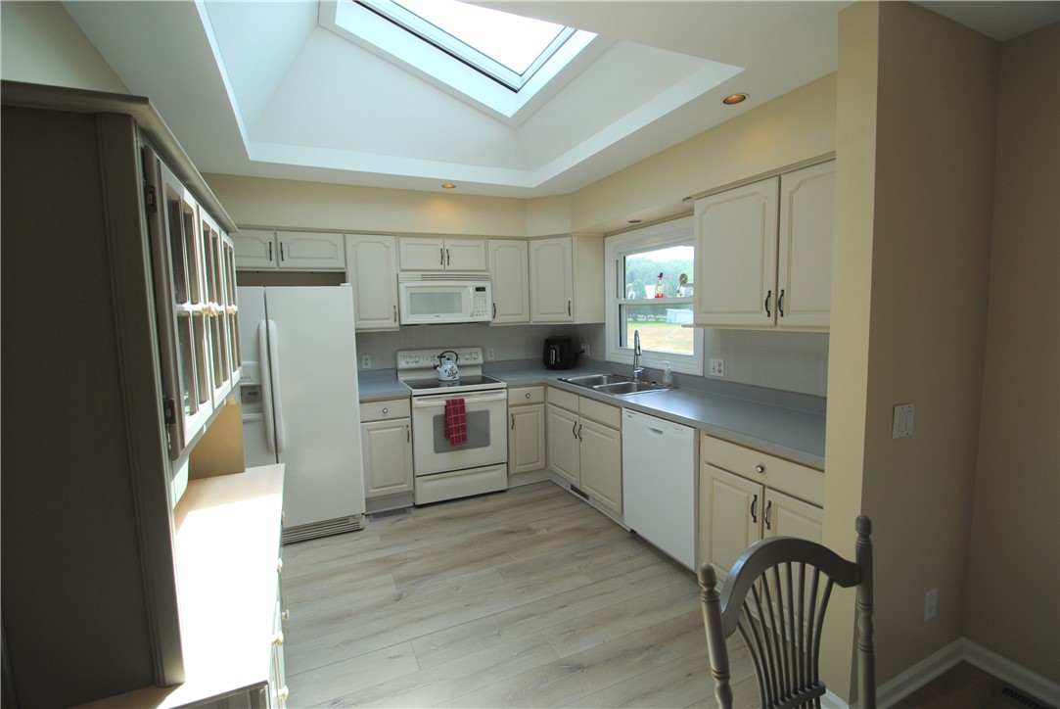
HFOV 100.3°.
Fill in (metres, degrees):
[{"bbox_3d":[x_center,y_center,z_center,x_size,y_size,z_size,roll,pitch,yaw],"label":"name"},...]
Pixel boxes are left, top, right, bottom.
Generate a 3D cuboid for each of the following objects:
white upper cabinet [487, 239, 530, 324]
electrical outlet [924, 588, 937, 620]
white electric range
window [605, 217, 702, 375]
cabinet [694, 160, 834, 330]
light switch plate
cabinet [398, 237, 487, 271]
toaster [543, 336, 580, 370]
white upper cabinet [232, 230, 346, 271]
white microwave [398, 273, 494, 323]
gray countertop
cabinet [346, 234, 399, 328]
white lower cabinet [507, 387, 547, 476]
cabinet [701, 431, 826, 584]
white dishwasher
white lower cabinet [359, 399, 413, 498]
[{"bbox_3d":[-0.247,-0.638,4.069,0.387,0.757,0.335,-4,6,-24],"label":"white upper cabinet"},{"bbox_3d":[1.551,0.965,1.704,0.075,0.117,0.010,-4,6,-24],"label":"electrical outlet"},{"bbox_3d":[-0.655,0.563,3.756,0.759,1.175,0.675,-3,5,-23],"label":"white electric range"},{"bbox_3d":[0.942,-0.445,3.496,0.090,1.100,1.170,-4,6,-24],"label":"window"},{"bbox_3d":[1.313,-0.501,2.191,0.295,0.748,1.057,-3,5,-23],"label":"cabinet"},{"bbox_3d":[1.307,0.233,1.538,0.119,0.116,0.009,-3,5,-23],"label":"light switch plate"},{"bbox_3d":[-0.766,-0.828,3.793,0.759,0.285,0.340,-3,5,-23],"label":"cabinet"},{"bbox_3d":[0.292,-0.001,4.304,0.270,0.310,0.280,1,6,30],"label":"toaster"},{"bbox_3d":[-1.882,-0.756,3.307,0.910,0.300,0.335,-4,6,-24],"label":"white upper cabinet"},{"bbox_3d":[-0.757,-0.470,3.811,0.758,0.420,0.400,-4,6,-24],"label":"white microwave"},{"bbox_3d":[0.086,0.270,2.790,2.150,0.138,3.013,-3,5,-23],"label":"gray countertop"},{"bbox_3d":[-1.280,-0.566,3.587,0.376,0.748,0.340,-3,5,-23],"label":"cabinet"},{"bbox_3d":[-0.154,0.633,4.050,0.360,0.760,0.620,-4,6,-24],"label":"white lower cabinet"},{"bbox_3d":[1.305,0.777,2.099,0.630,0.780,0.710,-4,6,-24],"label":"cabinet"},{"bbox_3d":[0.991,0.730,2.681,0.600,0.778,0.600,-3,5,-23],"label":"white dishwasher"},{"bbox_3d":[-1.190,0.695,3.567,0.386,0.789,0.620,-3,5,-23],"label":"white lower cabinet"}]

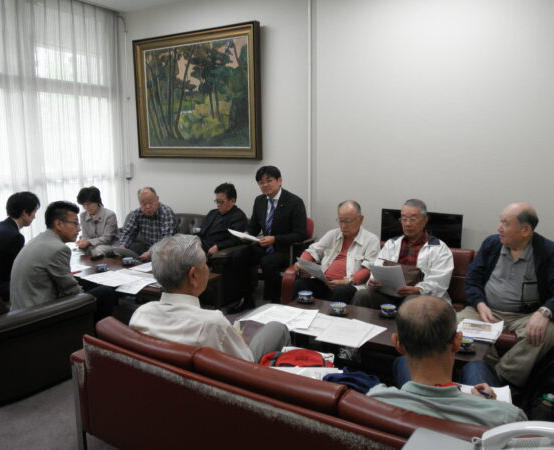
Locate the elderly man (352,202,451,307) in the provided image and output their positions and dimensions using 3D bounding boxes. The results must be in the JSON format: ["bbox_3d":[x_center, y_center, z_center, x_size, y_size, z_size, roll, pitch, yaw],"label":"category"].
[{"bbox_3d":[0.782,0.393,2.955,0.560,1.036,0.780,5,11,31],"label":"elderly man"}]

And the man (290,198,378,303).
[{"bbox_3d":[0.369,0.363,3.216,0.600,1.020,0.780,5,11,31],"label":"man"}]

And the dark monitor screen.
[{"bbox_3d":[1.145,0.121,3.890,0.666,0.450,0.090,7,12,38],"label":"dark monitor screen"}]

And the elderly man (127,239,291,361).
[{"bbox_3d":[-0.208,0.526,2.163,0.520,1.050,0.860,5,11,31],"label":"elderly man"}]

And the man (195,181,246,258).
[{"bbox_3d":[-0.501,0.171,4.253,0.550,1.090,0.750,7,12,39],"label":"man"}]

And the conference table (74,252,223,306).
[{"bbox_3d":[-1.238,0.572,3.852,1.591,0.440,0.560,5,11,31],"label":"conference table"}]

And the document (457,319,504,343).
[{"bbox_3d":[1.026,0.524,2.460,0.220,0.035,0.285,5,11,31],"label":"document"}]

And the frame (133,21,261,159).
[{"bbox_3d":[-0.878,-1.351,5.104,1.616,1.284,0.080,5,11,31],"label":"frame"}]

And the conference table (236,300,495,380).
[{"bbox_3d":[0.523,0.748,2.643,1.146,0.440,0.470,5,11,31],"label":"conference table"}]

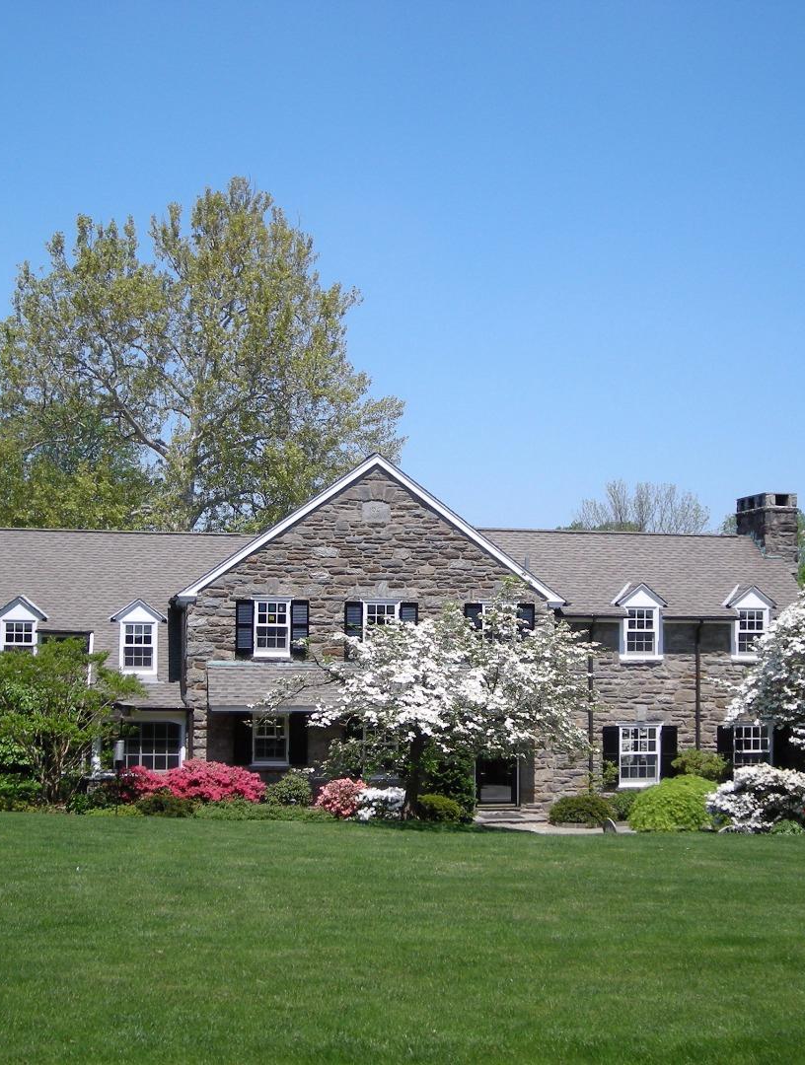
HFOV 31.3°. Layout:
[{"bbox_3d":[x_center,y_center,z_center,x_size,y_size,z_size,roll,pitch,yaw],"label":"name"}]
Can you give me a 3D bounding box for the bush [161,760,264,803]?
[{"bbox_3d":[-4.096,5.401,31.000,2.250,0.980,1.600,1,-4,-10],"label":"bush"}]

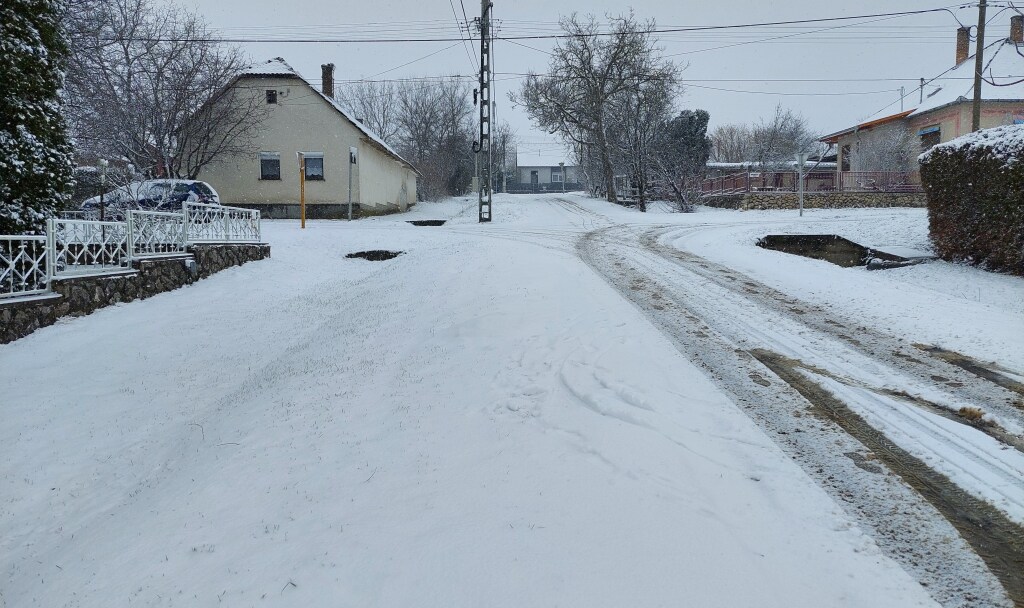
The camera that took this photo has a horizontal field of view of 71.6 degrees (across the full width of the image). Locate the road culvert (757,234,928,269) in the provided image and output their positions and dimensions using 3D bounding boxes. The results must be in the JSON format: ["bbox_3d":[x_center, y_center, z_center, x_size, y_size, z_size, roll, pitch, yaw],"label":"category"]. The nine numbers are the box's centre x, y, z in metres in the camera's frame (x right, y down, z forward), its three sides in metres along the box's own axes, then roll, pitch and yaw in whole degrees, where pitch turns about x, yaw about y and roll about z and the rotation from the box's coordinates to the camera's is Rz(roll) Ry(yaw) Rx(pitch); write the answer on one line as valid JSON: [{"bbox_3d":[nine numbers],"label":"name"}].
[{"bbox_3d":[8.010,-1.412,17.946,3.800,0.950,2.300,1,5,7],"label":"road culvert"}]

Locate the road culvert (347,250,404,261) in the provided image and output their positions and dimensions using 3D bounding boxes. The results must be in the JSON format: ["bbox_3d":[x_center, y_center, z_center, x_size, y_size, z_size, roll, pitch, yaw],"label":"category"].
[{"bbox_3d":[-3.287,-1.150,16.965,1.350,0.420,0.700,0,5,0],"label":"road culvert"}]

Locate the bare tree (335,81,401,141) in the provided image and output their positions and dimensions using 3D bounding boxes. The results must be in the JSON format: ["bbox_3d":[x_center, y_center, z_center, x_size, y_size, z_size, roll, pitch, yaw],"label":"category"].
[{"bbox_3d":[-10.406,-11.714,51.160,5.200,8.580,5.200,0,5,0],"label":"bare tree"}]

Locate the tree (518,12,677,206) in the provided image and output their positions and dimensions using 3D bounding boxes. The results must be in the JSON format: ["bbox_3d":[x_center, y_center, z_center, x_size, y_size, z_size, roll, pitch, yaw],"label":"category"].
[{"bbox_3d":[4.501,-10.788,39.195,9.000,10.280,8.500,0,5,0],"label":"tree"}]

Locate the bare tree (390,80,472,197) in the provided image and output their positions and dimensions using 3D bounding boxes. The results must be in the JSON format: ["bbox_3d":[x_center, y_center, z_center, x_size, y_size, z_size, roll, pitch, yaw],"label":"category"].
[{"bbox_3d":[-5.466,-11.362,49.183,6.000,8.310,5.500,0,5,0],"label":"bare tree"}]

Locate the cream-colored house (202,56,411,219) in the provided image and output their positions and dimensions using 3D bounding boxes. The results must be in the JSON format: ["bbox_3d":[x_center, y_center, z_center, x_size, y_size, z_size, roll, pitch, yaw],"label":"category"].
[{"bbox_3d":[-9.800,-7.708,36.358,7.900,7.300,15.900,0,5,1],"label":"cream-colored house"}]

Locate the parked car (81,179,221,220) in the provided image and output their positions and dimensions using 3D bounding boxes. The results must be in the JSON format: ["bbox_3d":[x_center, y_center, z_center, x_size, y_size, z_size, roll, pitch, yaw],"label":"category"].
[{"bbox_3d":[-12.127,-3.468,23.786,4.200,1.500,1.760,1,5,7],"label":"parked car"}]

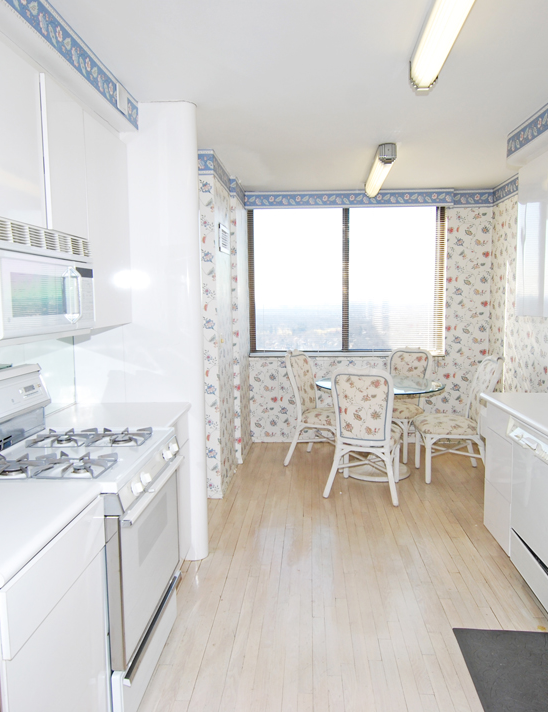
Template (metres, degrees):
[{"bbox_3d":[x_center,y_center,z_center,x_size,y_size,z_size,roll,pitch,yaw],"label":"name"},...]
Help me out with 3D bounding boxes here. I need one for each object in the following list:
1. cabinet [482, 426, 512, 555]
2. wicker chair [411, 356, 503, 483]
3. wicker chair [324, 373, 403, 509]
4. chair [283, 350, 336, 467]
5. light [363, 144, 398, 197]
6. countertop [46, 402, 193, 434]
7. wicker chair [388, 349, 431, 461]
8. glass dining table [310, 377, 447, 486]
[{"bbox_3d":[1.566,0.740,3.002,0.610,0.655,0.410,-1,6,4],"label":"cabinet"},{"bbox_3d":[1.521,0.516,4.478,0.610,1.000,0.530,0,6,6],"label":"wicker chair"},{"bbox_3d":[0.728,0.562,4.190,0.530,1.000,0.610,1,6,19],"label":"wicker chair"},{"bbox_3d":[0.449,0.490,4.921,0.610,1.000,0.530,2,7,29],"label":"chair"},{"bbox_3d":[0.878,-1.510,4.445,0.130,0.130,1.300,-1,6,4],"label":"light"},{"bbox_3d":[-0.858,0.337,2.882,0.720,0.045,0.630,-1,6,4],"label":"countertop"},{"bbox_3d":[1.197,0.450,5.158,0.530,1.000,0.610,3,7,36],"label":"wicker chair"},{"bbox_3d":[0.923,0.628,4.672,1.095,0.760,1.095,-1,6,4],"label":"glass dining table"}]

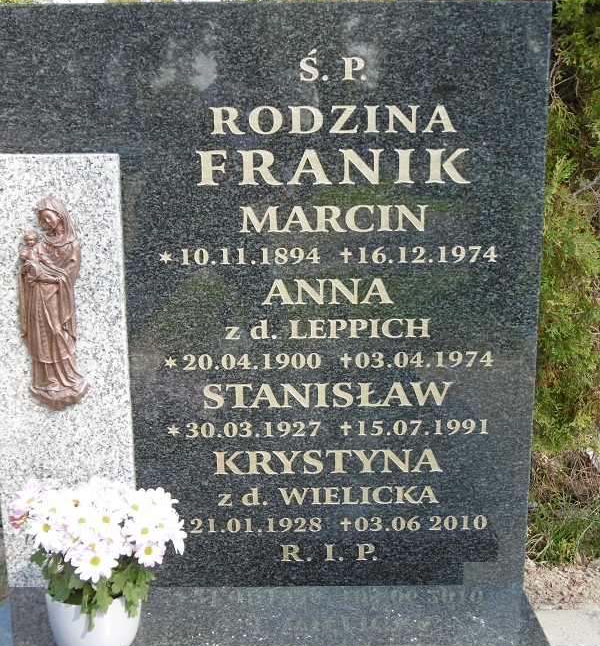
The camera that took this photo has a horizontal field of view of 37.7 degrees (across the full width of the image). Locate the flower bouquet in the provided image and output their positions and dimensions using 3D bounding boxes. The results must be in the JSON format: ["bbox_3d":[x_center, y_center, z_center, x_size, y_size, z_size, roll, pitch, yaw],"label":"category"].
[{"bbox_3d":[-0.298,0.339,1.298,0.260,0.210,0.245,-1,12,0],"label":"flower bouquet"}]

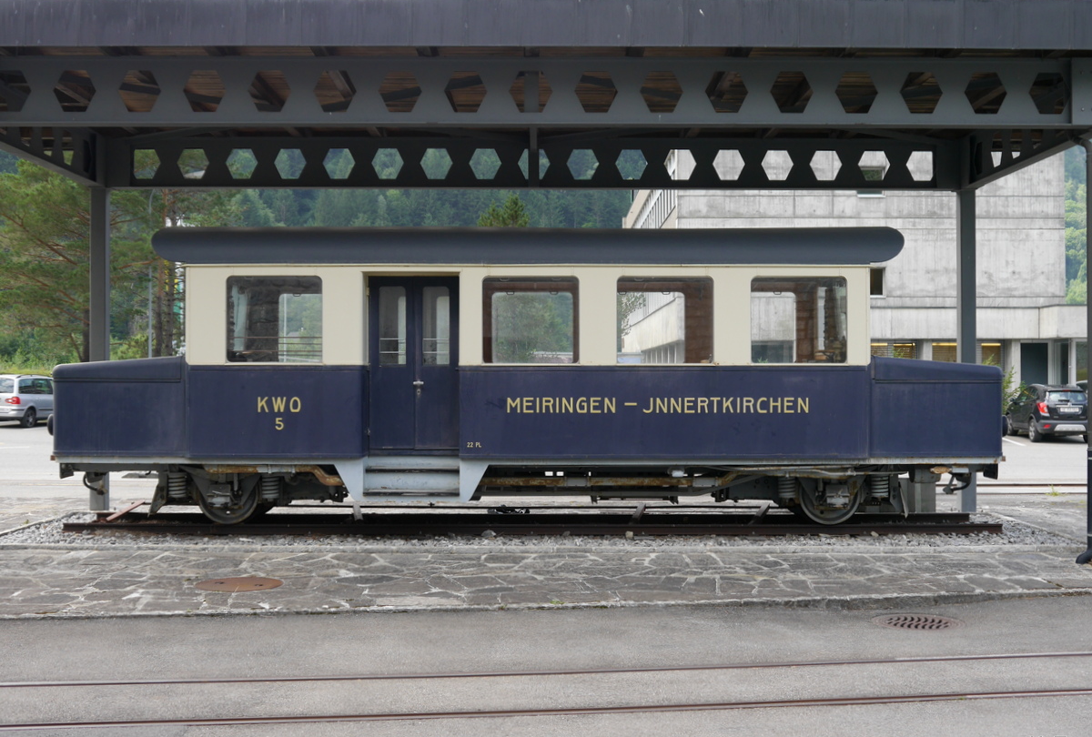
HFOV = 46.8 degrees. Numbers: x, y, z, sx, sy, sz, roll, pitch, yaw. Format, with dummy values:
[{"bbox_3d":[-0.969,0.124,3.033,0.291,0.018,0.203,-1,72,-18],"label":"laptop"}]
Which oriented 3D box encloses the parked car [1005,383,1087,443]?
[{"bbox_3d":[14.570,1.230,36.600,1.800,1.650,4.270,0,0,6],"label":"parked car"}]

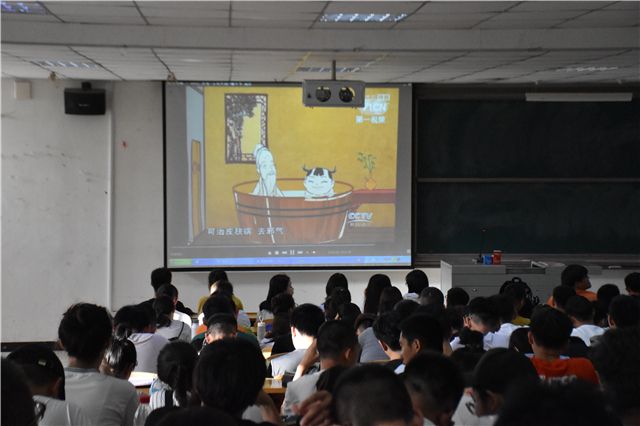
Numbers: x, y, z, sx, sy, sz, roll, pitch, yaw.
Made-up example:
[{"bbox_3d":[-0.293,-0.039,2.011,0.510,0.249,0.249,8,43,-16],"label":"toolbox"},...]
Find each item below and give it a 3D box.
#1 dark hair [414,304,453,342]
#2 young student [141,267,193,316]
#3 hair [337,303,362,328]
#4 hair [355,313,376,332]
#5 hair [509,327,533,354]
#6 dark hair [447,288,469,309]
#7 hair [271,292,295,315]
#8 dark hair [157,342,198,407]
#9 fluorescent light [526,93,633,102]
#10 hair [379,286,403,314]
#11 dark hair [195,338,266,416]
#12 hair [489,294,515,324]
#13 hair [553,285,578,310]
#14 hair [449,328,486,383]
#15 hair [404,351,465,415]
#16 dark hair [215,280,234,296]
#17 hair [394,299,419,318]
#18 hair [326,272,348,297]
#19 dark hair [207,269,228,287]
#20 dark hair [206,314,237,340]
[{"bbox_3d":[0.639,0.616,7.500,0.200,0.220,0.230,1,3,16],"label":"dark hair"},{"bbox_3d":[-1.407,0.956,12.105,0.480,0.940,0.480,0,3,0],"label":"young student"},{"bbox_3d":[0.221,0.769,10.000,0.180,0.200,0.200,0,-2,-9],"label":"hair"},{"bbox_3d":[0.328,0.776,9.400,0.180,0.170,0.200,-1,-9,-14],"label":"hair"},{"bbox_3d":[0.992,0.629,6.400,0.175,0.210,0.215,0,4,-6],"label":"hair"},{"bbox_3d":[1.154,0.708,11.100,0.185,0.210,0.215,-1,3,-16],"label":"dark hair"},{"bbox_3d":[-0.312,0.758,11.100,0.195,0.210,0.220,2,4,31],"label":"hair"},{"bbox_3d":[-0.577,0.654,5.400,0.172,0.250,0.220,0,4,-3],"label":"dark hair"},{"bbox_3d":[2.931,-1.304,15.050,1.210,0.100,0.130,0,3,-4],"label":"fluorescent light"},{"bbox_3d":[0.586,0.735,11.000,0.190,0.270,0.210,0,3,-4],"label":"hair"},{"bbox_3d":[-0.242,0.442,3.600,0.190,0.215,0.220,0,4,-3],"label":"dark hair"},{"bbox_3d":[1.189,0.634,8.800,0.180,0.200,0.210,0,3,1],"label":"hair"},{"bbox_3d":[1.861,0.640,10.100,0.178,0.205,0.210,-1,4,-15],"label":"hair"},{"bbox_3d":[0.604,0.579,5.400,0.175,0.230,0.220,0,4,-5],"label":"hair"},{"bbox_3d":[0.355,0.518,4.100,0.180,0.210,0.210,0,3,2],"label":"hair"},{"bbox_3d":[-0.760,0.626,10.500,0.172,0.200,0.205,-1,4,-11],"label":"dark hair"},{"bbox_3d":[0.627,0.688,9.500,0.185,0.210,0.215,0,3,-12],"label":"hair"},{"bbox_3d":[0.157,0.651,11.800,0.190,0.260,0.220,0,3,-4],"label":"hair"},{"bbox_3d":[-0.877,0.586,11.400,0.172,0.210,0.205,0,4,-3],"label":"dark hair"},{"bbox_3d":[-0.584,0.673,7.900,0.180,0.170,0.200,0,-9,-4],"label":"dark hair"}]

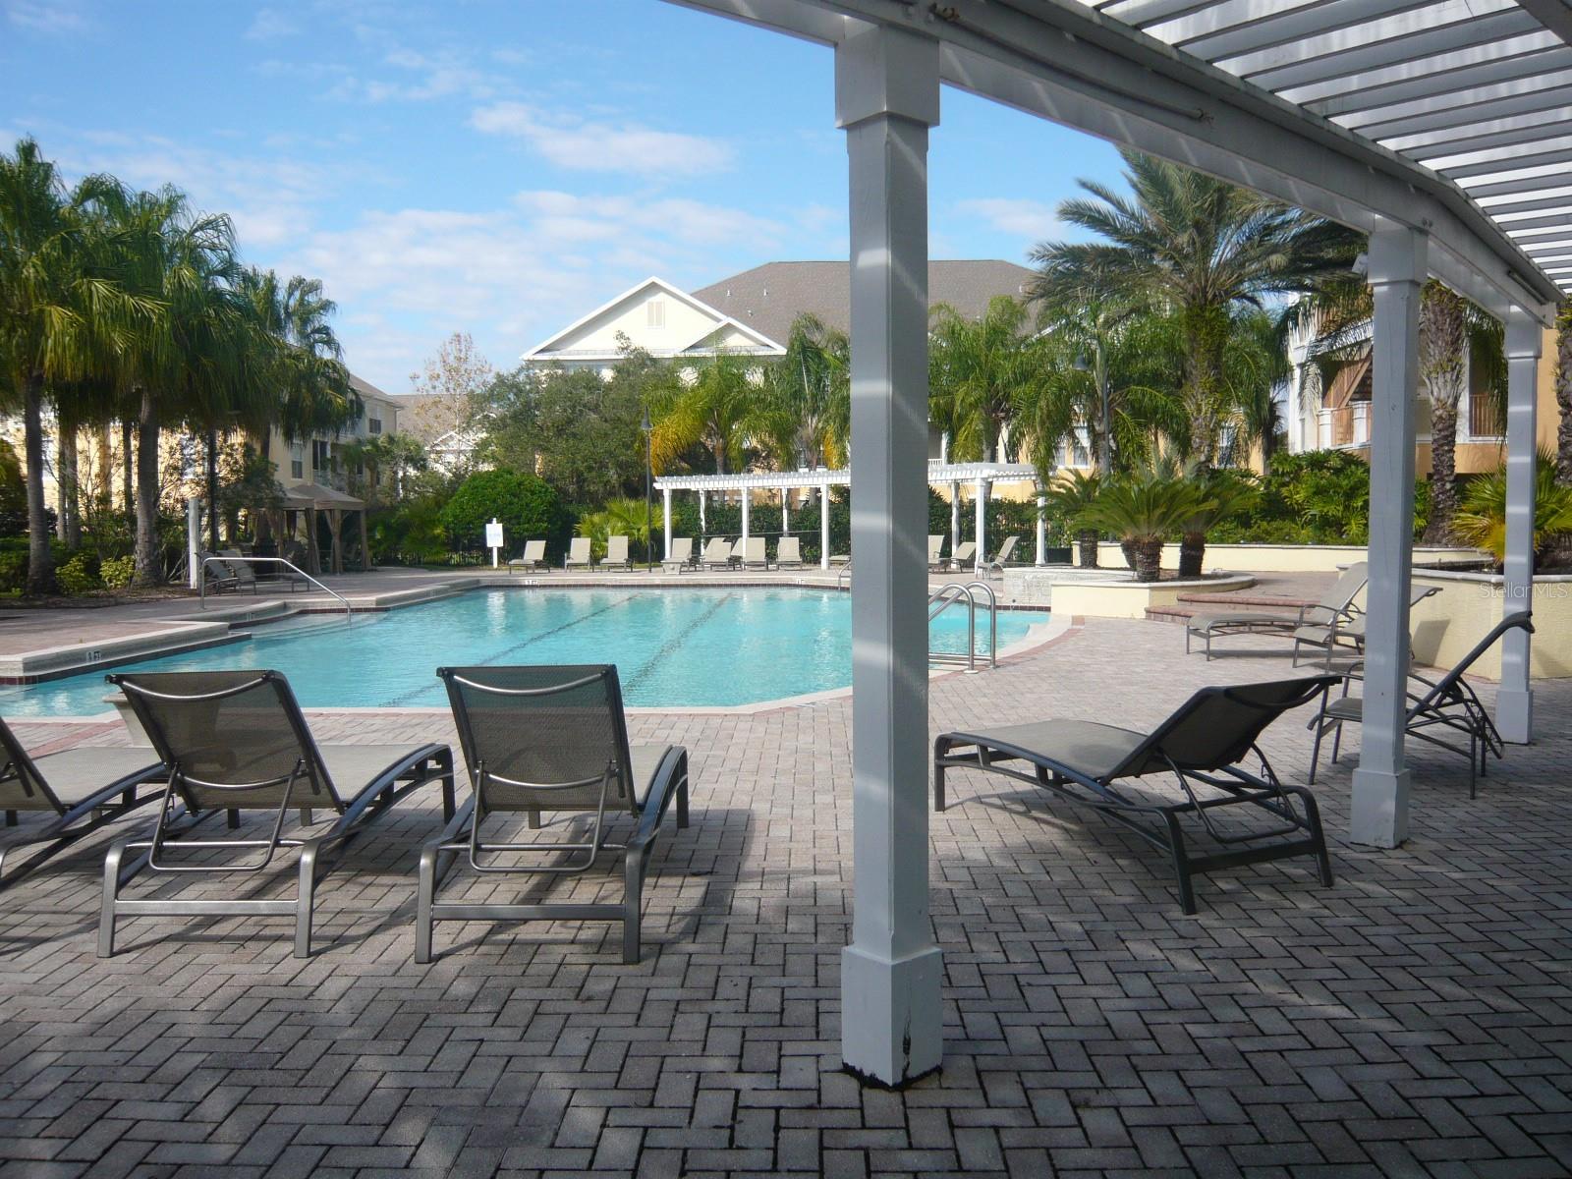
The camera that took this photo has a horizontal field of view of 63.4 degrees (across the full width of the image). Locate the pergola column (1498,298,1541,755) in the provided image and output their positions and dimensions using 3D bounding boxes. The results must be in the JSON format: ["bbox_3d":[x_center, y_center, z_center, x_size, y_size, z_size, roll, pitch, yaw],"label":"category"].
[{"bbox_3d":[4.500,-0.351,7.811,0.178,2.573,0.178,2,4,38],"label":"pergola column"}]

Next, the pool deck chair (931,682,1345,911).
[{"bbox_3d":[1.389,0.686,5.418,0.715,0.820,1.810,-2,4,-25],"label":"pool deck chair"}]

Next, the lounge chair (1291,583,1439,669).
[{"bbox_3d":[5.188,0.347,11.366,1.060,0.770,0.670,-1,3,-1],"label":"lounge chair"}]

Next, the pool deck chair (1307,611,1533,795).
[{"bbox_3d":[3.316,0.547,6.646,1.030,0.930,0.670,2,4,32],"label":"pool deck chair"}]

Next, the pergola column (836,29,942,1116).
[{"bbox_3d":[0.262,-0.057,3.194,0.178,2.573,0.178,-3,4,-40],"label":"pergola column"}]

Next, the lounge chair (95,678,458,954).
[{"bbox_3d":[-1.891,0.677,4.994,0.710,0.940,1.820,0,3,0],"label":"lounge chair"}]

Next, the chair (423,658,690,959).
[{"bbox_3d":[-0.823,0.672,4.920,0.715,0.940,1.800,0,3,0],"label":"chair"}]

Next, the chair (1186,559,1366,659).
[{"bbox_3d":[4.918,0.201,12.581,1.740,0.930,0.650,0,3,0],"label":"chair"}]

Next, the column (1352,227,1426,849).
[{"bbox_3d":[2.551,-0.199,5.388,0.178,2.573,0.178,2,4,38],"label":"column"}]

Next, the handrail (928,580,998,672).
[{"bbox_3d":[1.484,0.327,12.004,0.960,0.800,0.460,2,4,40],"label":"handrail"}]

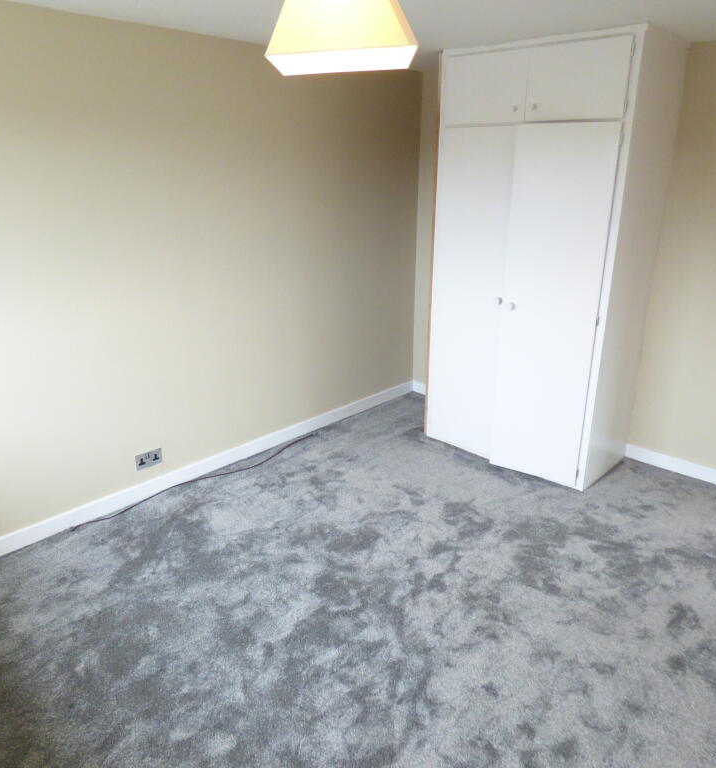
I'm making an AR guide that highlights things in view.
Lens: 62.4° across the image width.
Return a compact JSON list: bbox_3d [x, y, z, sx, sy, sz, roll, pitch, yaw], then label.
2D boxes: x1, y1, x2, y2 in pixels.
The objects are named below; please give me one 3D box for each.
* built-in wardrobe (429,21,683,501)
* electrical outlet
[{"bbox_3d":[1.060,-0.676,3.483,1.090,2.290,0.580,18,26,41],"label":"built-in wardrobe"},{"bbox_3d":[-1.132,0.410,3.218,0.012,0.087,0.147,18,26,41],"label":"electrical outlet"}]

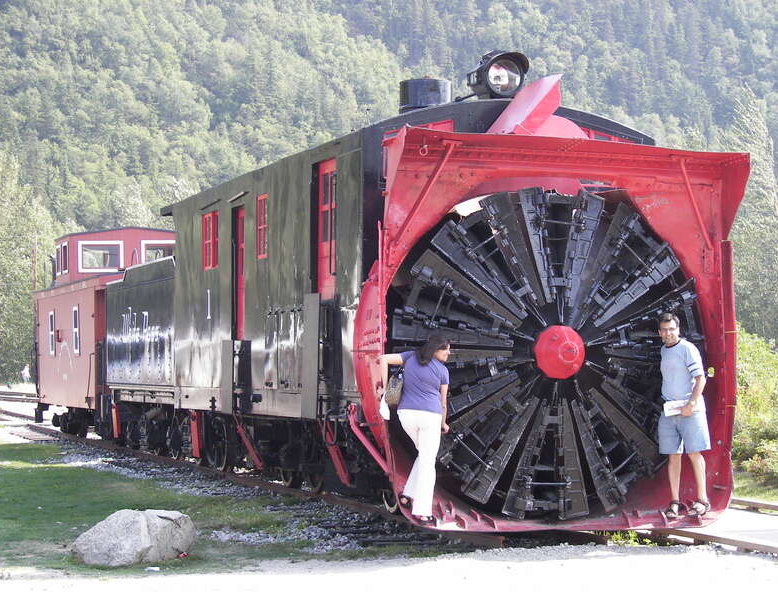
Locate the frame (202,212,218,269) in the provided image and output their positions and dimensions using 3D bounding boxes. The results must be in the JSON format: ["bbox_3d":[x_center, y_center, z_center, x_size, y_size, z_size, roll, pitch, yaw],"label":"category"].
[{"bbox_3d":[-2.151,-0.715,26.832,0.080,0.680,0.980,0,-2,-16],"label":"frame"}]

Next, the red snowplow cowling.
[{"bbox_3d":[1.391,-0.022,19.251,3.100,3.950,1.750,0,-2,-16],"label":"red snowplow cowling"}]

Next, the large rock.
[{"bbox_3d":[-2.110,1.961,18.130,1.030,0.450,0.750,0,-2,-7],"label":"large rock"}]

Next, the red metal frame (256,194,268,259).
[{"bbox_3d":[-1.351,-0.797,23.953,0.080,0.680,0.620,0,-2,-16],"label":"red metal frame"}]

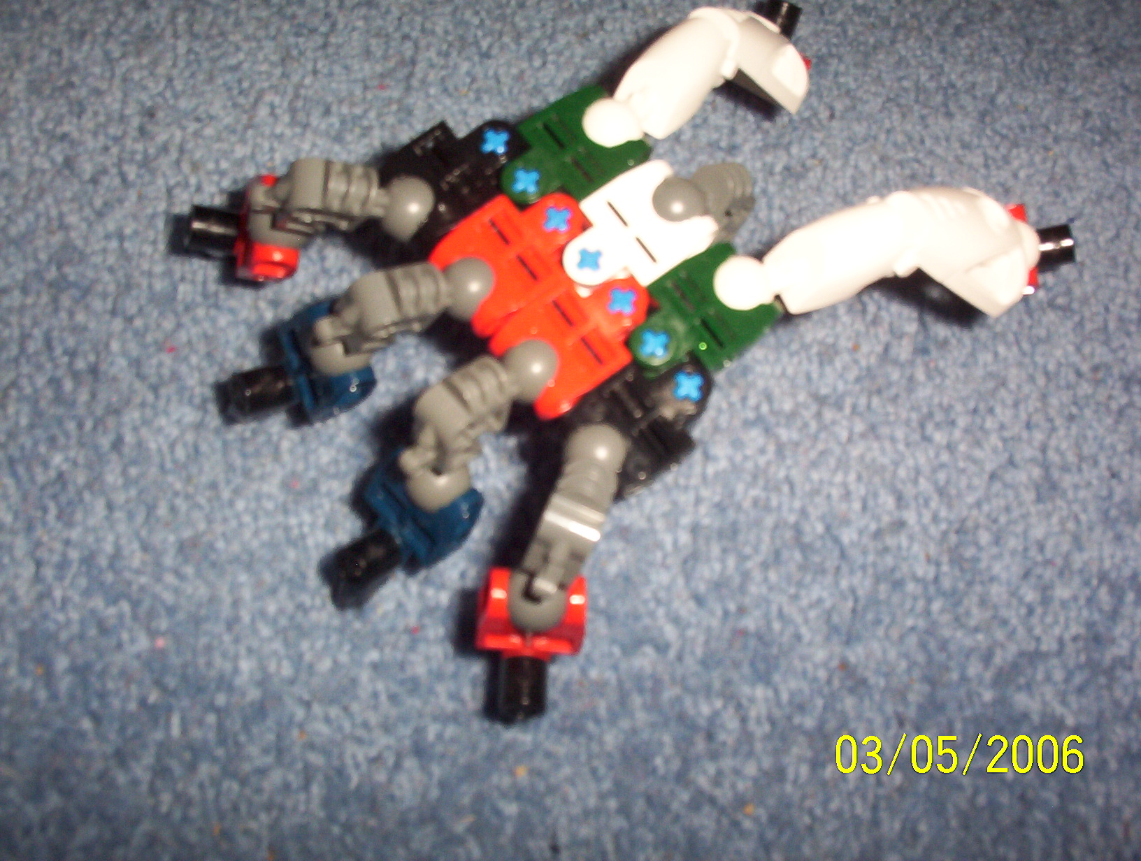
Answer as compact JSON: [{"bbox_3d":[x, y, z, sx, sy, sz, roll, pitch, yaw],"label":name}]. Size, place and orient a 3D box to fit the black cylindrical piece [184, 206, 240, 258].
[{"bbox_3d":[-0.059,-0.033,0.212,0.009,0.007,0.007,10,69,-2],"label":"black cylindrical piece"}]

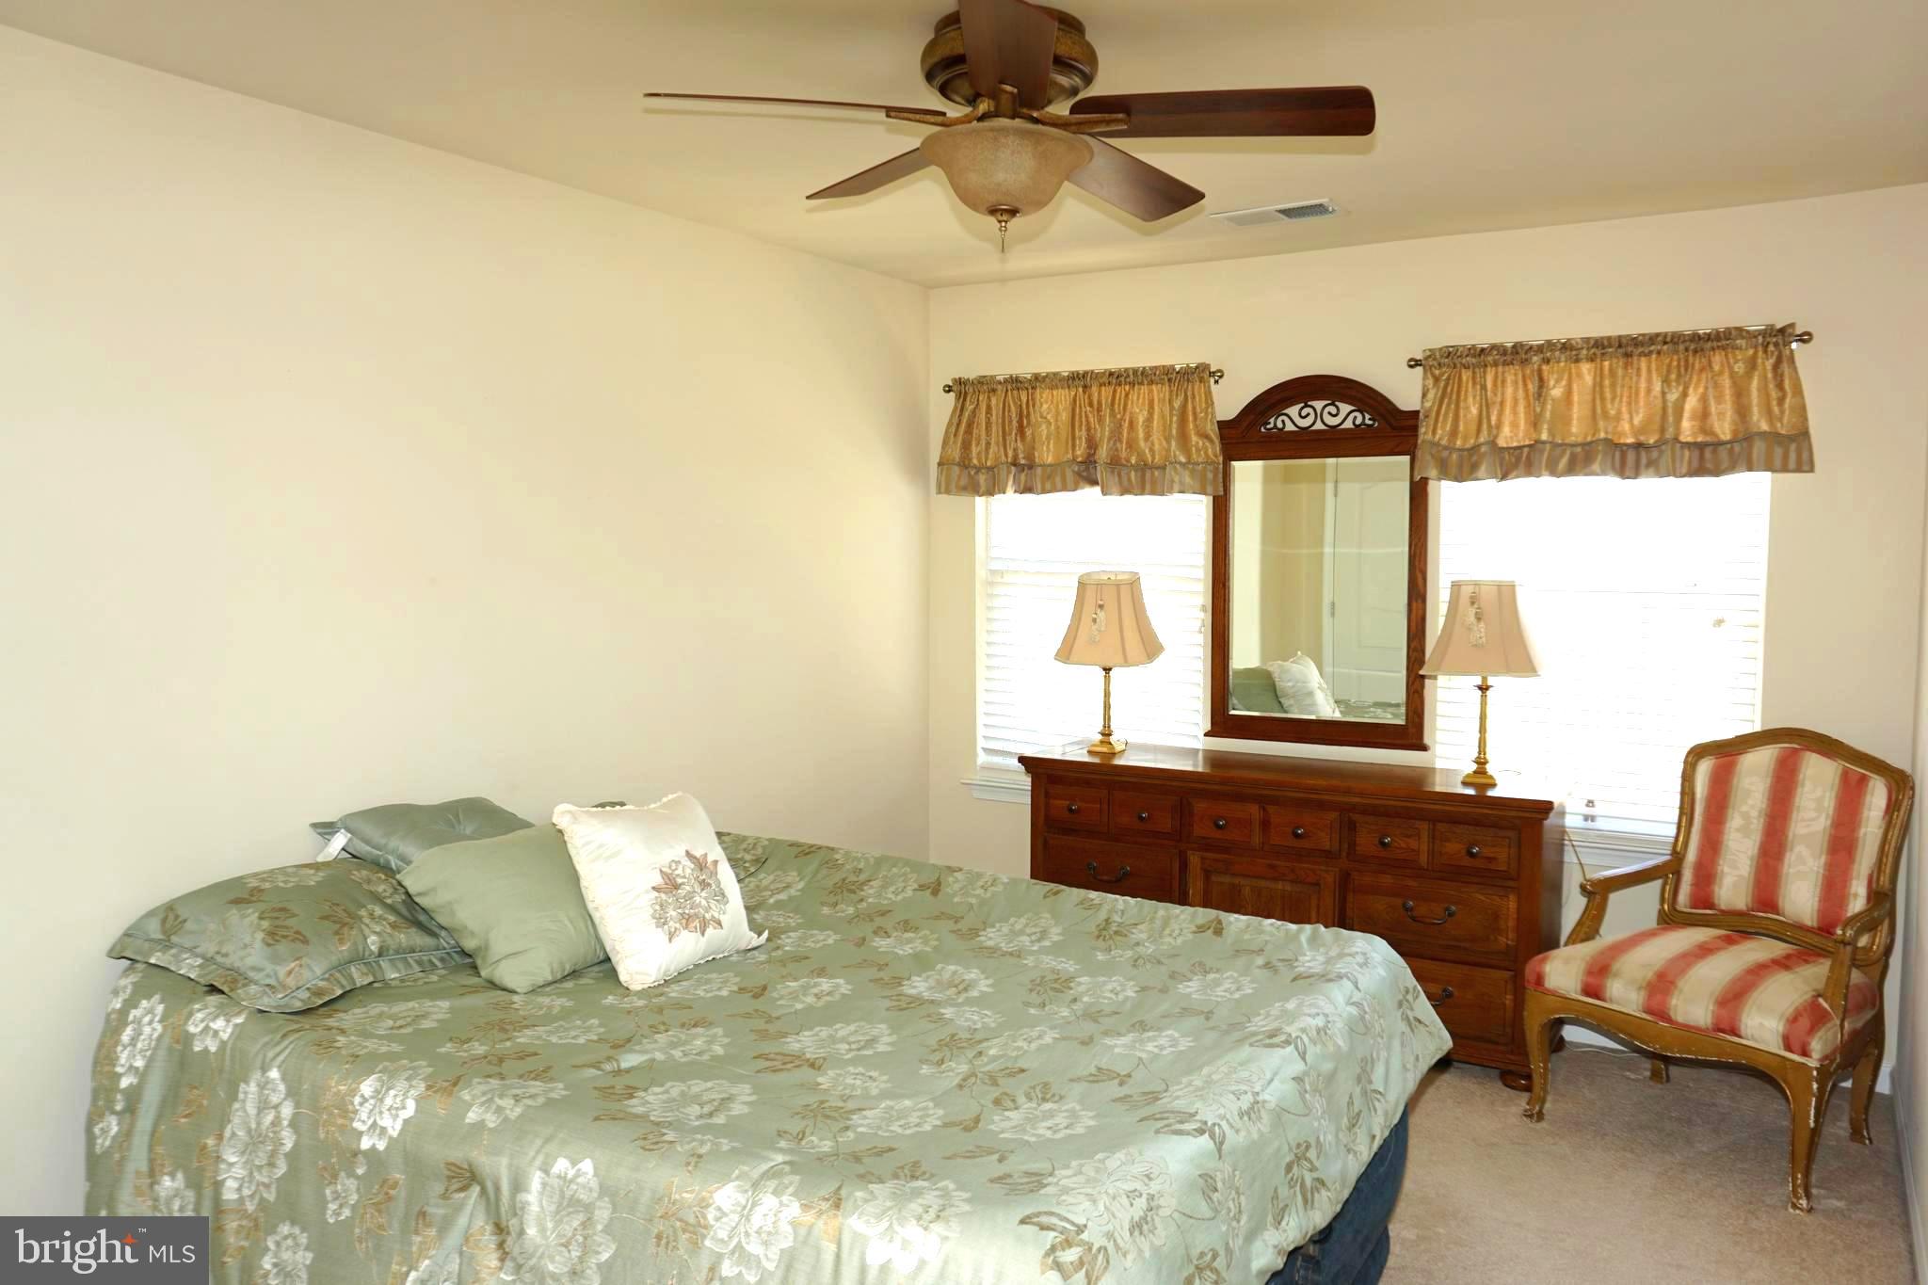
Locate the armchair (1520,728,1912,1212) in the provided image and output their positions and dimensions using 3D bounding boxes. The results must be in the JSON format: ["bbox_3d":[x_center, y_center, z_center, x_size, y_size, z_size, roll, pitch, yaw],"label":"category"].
[{"bbox_3d":[1.940,0.750,3.688,0.700,1.017,0.720,-3,5,-38],"label":"armchair"}]

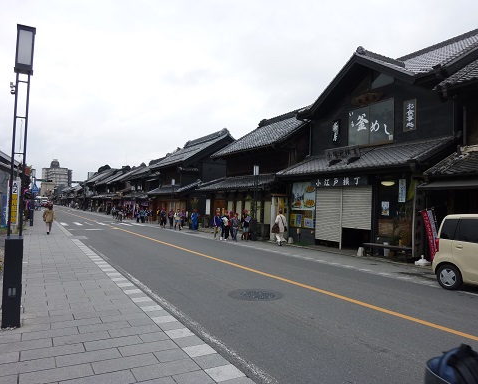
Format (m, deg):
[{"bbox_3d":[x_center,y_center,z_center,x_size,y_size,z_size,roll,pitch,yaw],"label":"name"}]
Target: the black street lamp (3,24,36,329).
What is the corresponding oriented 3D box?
[{"bbox_3d":[-2.743,-0.209,4.612,0.220,3.700,0.220,3,-3,-30],"label":"black street lamp"}]

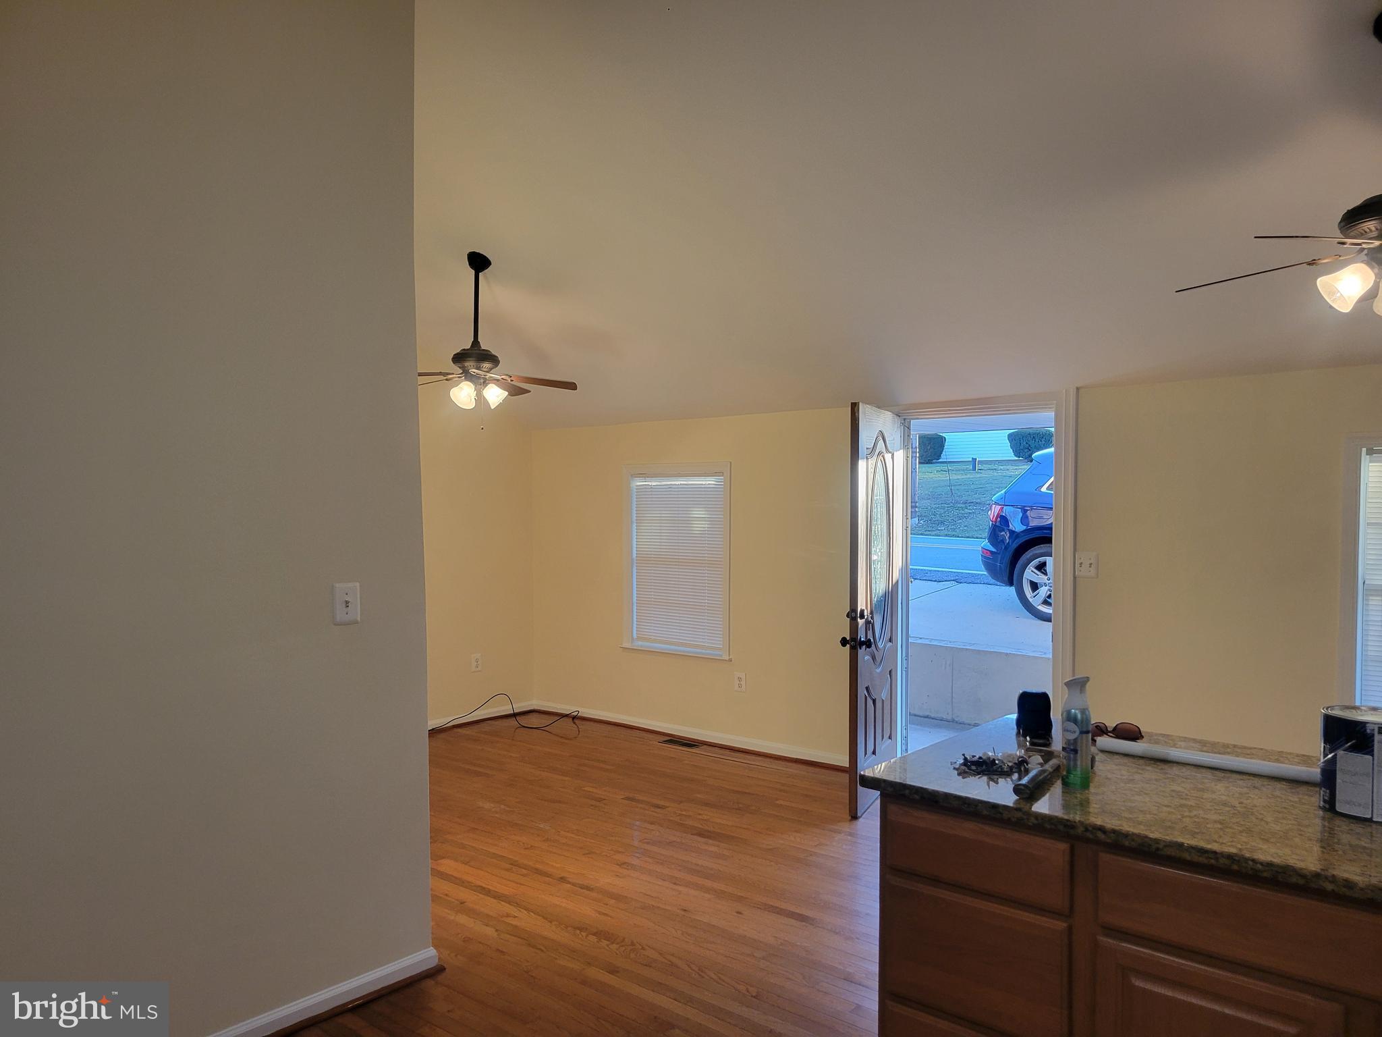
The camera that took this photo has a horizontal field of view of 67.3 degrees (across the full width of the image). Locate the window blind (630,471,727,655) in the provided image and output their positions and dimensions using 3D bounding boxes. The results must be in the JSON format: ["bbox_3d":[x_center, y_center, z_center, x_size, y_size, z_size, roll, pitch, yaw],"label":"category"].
[{"bbox_3d":[-0.073,0.264,6.845,0.810,1.130,0.035,1,2,41],"label":"window blind"}]

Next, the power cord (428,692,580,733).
[{"bbox_3d":[-1.201,1.343,7.090,0.757,0.170,0.979,1,2,41],"label":"power cord"}]

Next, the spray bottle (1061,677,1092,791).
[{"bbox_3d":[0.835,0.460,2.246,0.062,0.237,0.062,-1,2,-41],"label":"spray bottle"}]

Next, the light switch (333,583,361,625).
[{"bbox_3d":[-1.059,0.262,3.199,0.012,0.126,0.082,1,2,41],"label":"light switch"}]

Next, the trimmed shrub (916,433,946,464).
[{"bbox_3d":[9.361,-2.772,41.000,1.550,1.240,1.400,1,2,41],"label":"trimmed shrub"}]

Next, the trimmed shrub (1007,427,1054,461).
[{"bbox_3d":[12.655,-2.703,38.500,1.750,1.260,1.500,1,2,41],"label":"trimmed shrub"}]

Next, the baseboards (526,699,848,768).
[{"bbox_3d":[-0.084,1.387,6.811,2.857,0.090,0.022,1,2,41],"label":"baseboards"}]

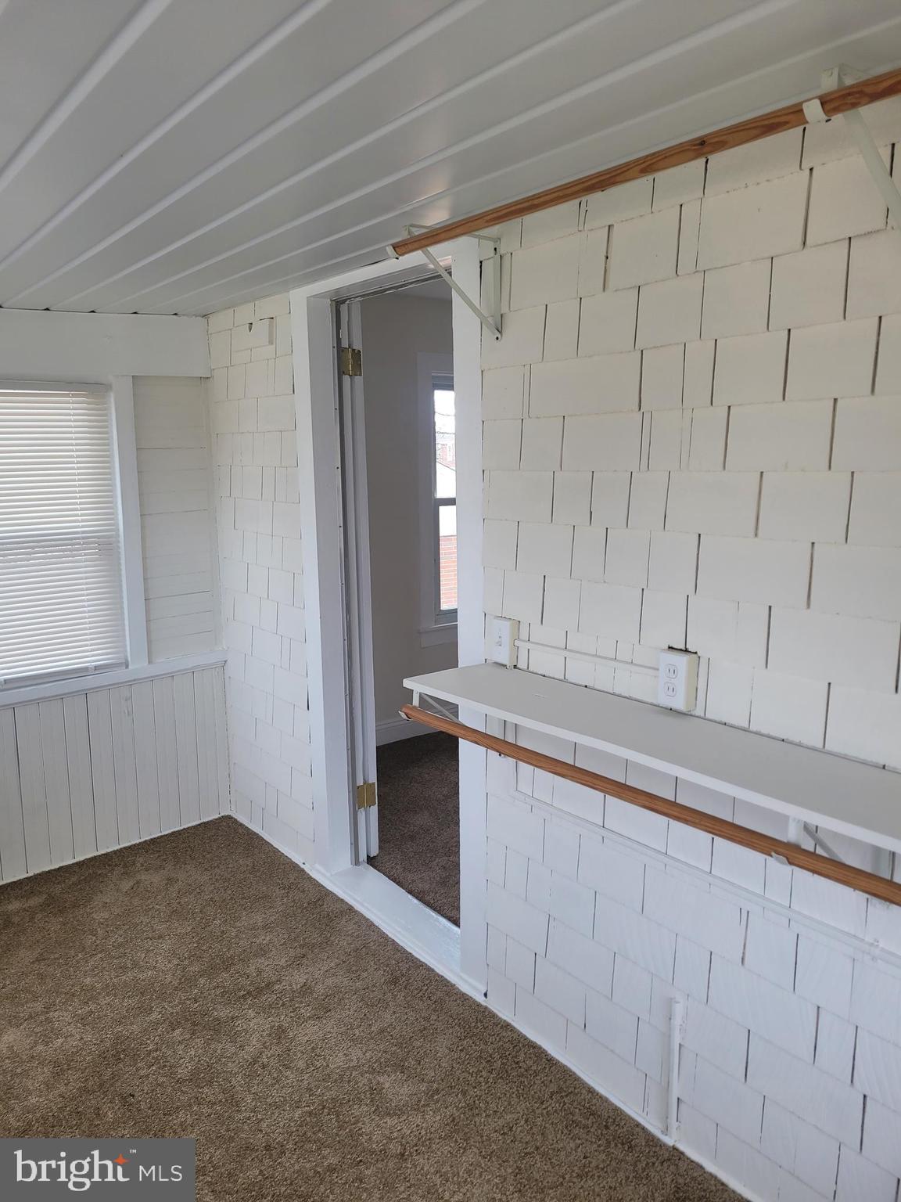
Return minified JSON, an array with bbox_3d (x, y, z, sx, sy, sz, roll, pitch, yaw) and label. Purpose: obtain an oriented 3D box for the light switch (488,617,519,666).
[{"bbox_3d":[0.139,0.105,2.366,0.031,0.115,0.071,-7,11,-36],"label":"light switch"}]

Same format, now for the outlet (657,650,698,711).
[{"bbox_3d":[0.482,0.167,1.912,0.036,0.115,0.071,-7,11,-36],"label":"outlet"}]

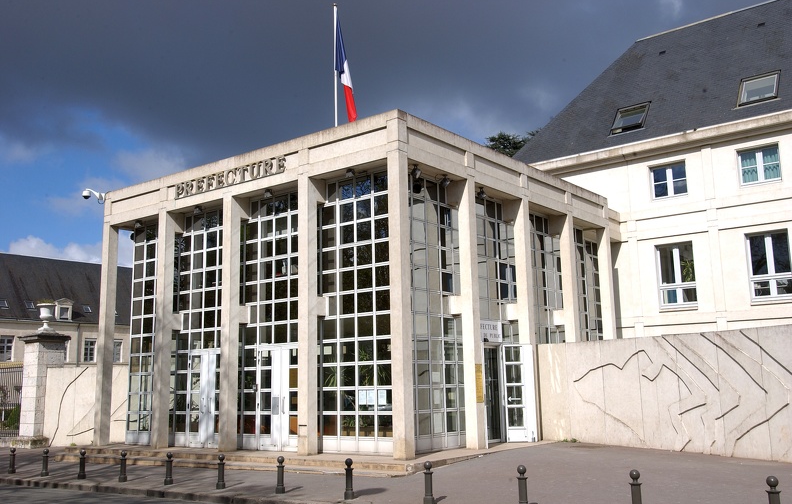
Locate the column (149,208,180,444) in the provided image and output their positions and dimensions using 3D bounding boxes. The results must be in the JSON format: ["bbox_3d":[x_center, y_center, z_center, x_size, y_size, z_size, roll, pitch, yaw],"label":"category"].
[{"bbox_3d":[-6.167,1.970,20.943,0.323,6.312,0.316,-9,-12,37],"label":"column"}]

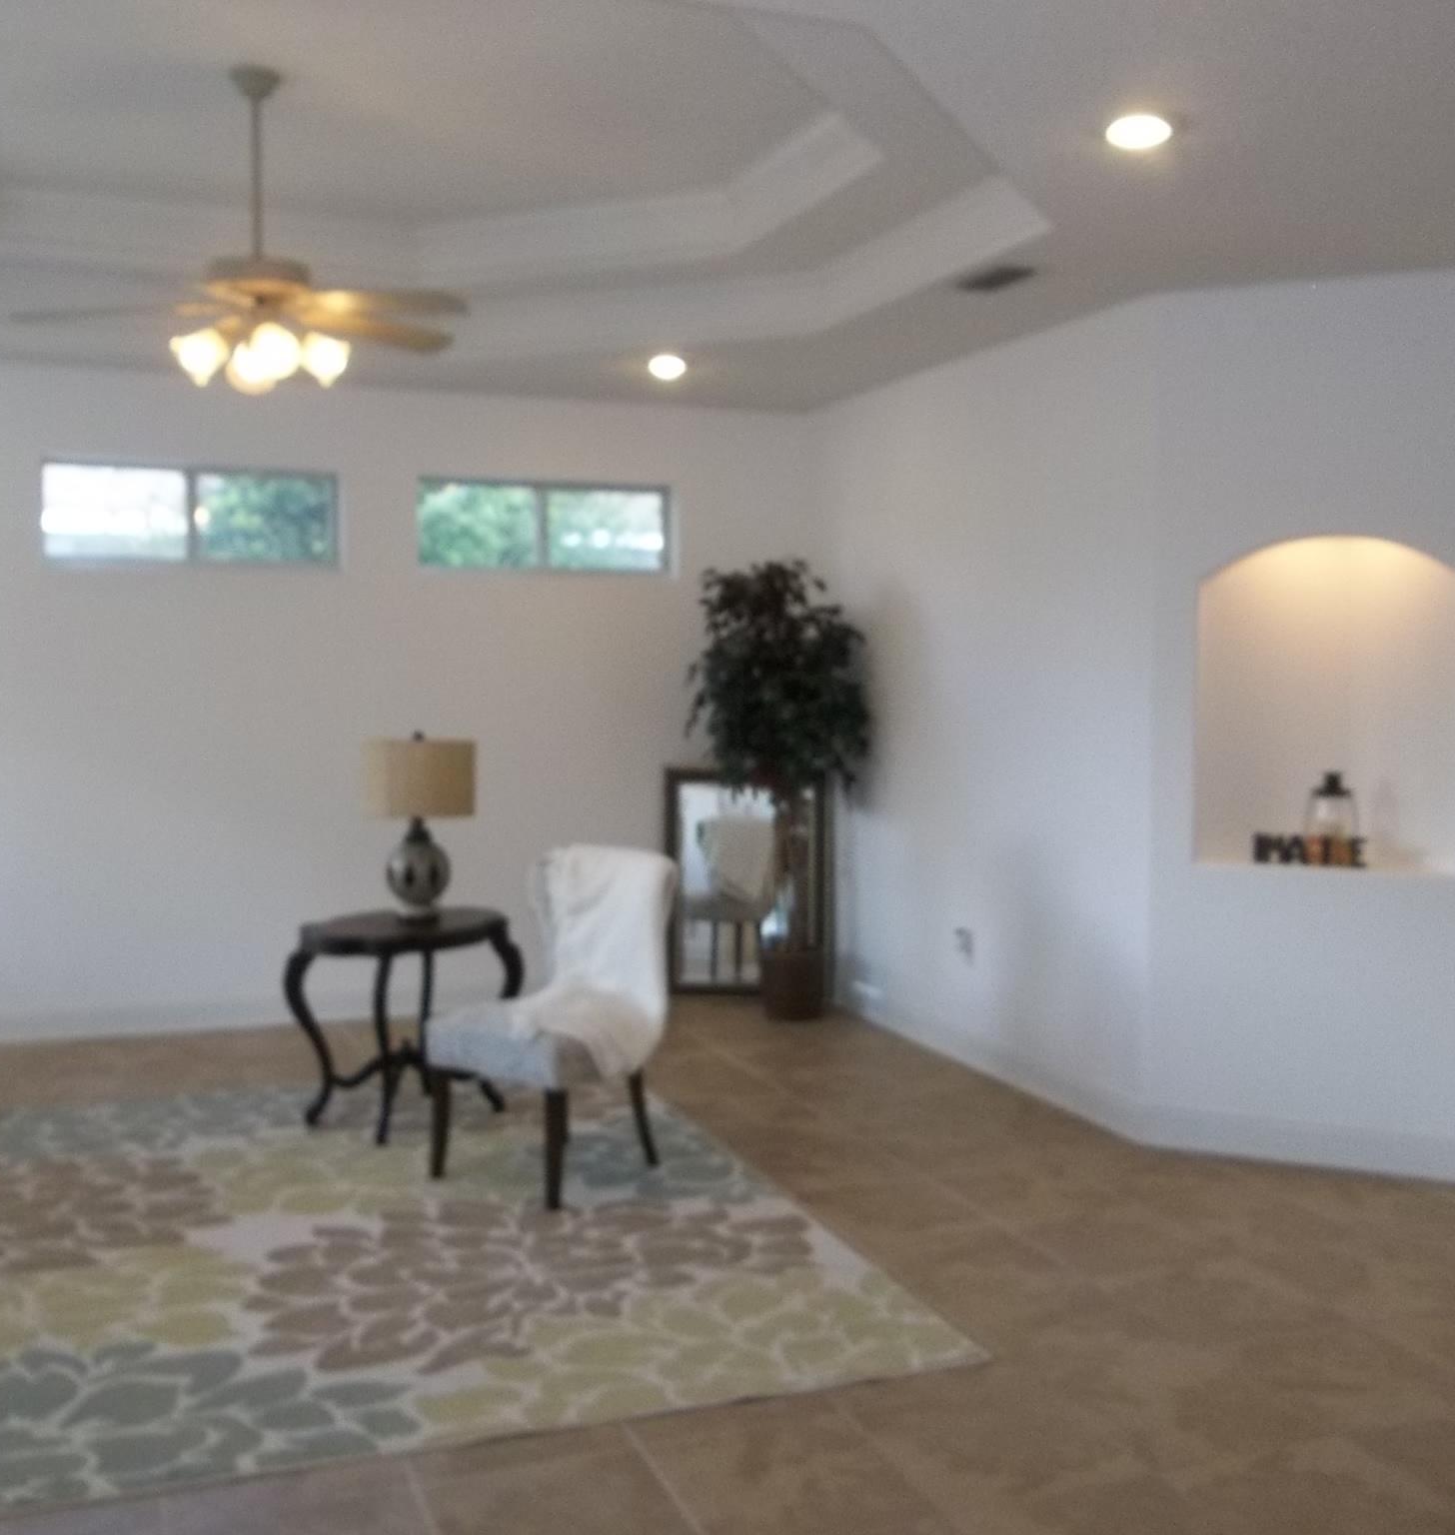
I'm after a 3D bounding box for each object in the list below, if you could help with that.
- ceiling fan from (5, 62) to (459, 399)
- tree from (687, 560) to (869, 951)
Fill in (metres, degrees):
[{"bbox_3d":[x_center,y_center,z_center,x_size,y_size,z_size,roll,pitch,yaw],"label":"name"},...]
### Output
[{"bbox_3d":[-1.278,-1.479,4.359,1.300,0.839,1.300,0,4,0],"label":"ceiling fan"},{"bbox_3d":[0.234,-0.053,7.383,0.840,1.788,0.760,0,4,0],"label":"tree"}]

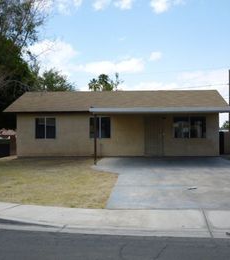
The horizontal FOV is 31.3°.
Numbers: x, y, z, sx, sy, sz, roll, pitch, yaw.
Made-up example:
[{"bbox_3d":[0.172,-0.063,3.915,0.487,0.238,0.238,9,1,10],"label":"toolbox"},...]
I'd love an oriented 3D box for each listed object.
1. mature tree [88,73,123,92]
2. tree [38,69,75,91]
[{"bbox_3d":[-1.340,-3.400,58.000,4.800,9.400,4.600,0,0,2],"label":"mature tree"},{"bbox_3d":[-5.900,-2.200,39.000,5.000,7.300,5.000,0,0,2],"label":"tree"}]

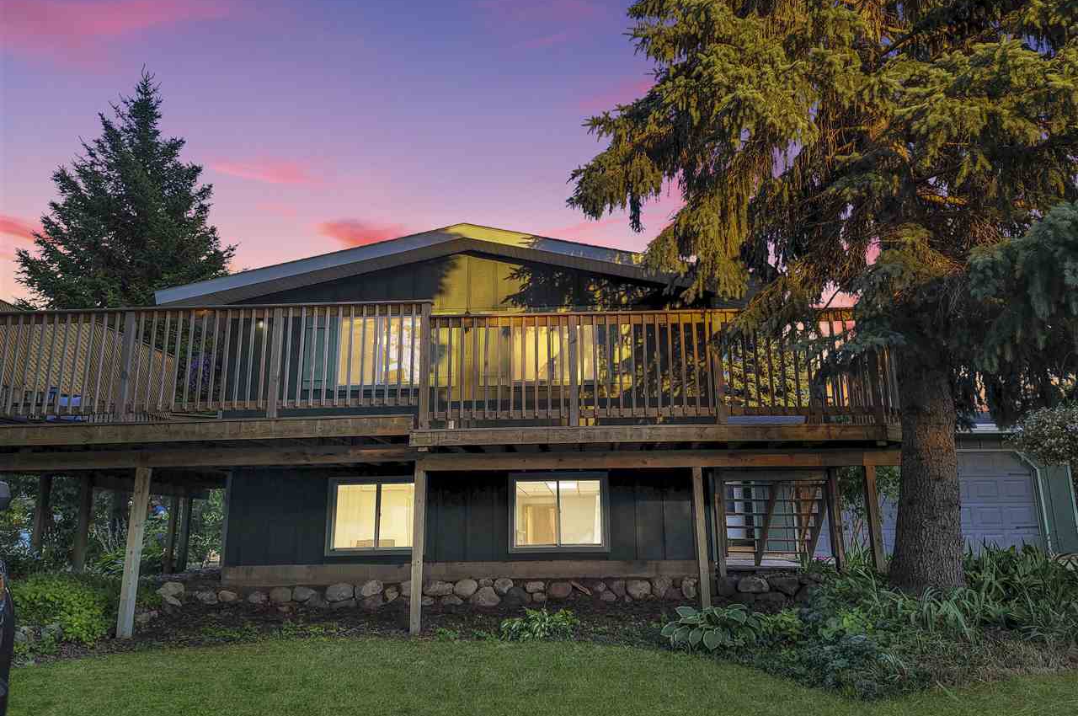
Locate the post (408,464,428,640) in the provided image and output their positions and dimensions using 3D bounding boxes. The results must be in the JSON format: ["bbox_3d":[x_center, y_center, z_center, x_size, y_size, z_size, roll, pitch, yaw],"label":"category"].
[{"bbox_3d":[-1.231,1.915,7.922,0.093,1.706,0.093,-1,-13,3],"label":"post"}]

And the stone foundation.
[{"bbox_3d":[-0.714,2.986,9.762,8.440,0.420,0.420,-1,-13,3],"label":"stone foundation"}]

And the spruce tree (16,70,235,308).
[{"bbox_3d":[-10.101,-1.165,18.786,6.200,13.030,6.200,-1,-13,3],"label":"spruce tree"}]

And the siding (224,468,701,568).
[{"bbox_3d":[-1.008,2.074,10.233,6.270,1.220,0.100,-1,-13,3],"label":"siding"}]

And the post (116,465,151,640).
[{"bbox_3d":[-4.161,1.976,8.010,0.100,1.699,0.100,-2,-13,4],"label":"post"}]

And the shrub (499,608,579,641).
[{"bbox_3d":[0.003,2.655,7.796,0.810,0.270,0.720,-1,-13,3],"label":"shrub"}]

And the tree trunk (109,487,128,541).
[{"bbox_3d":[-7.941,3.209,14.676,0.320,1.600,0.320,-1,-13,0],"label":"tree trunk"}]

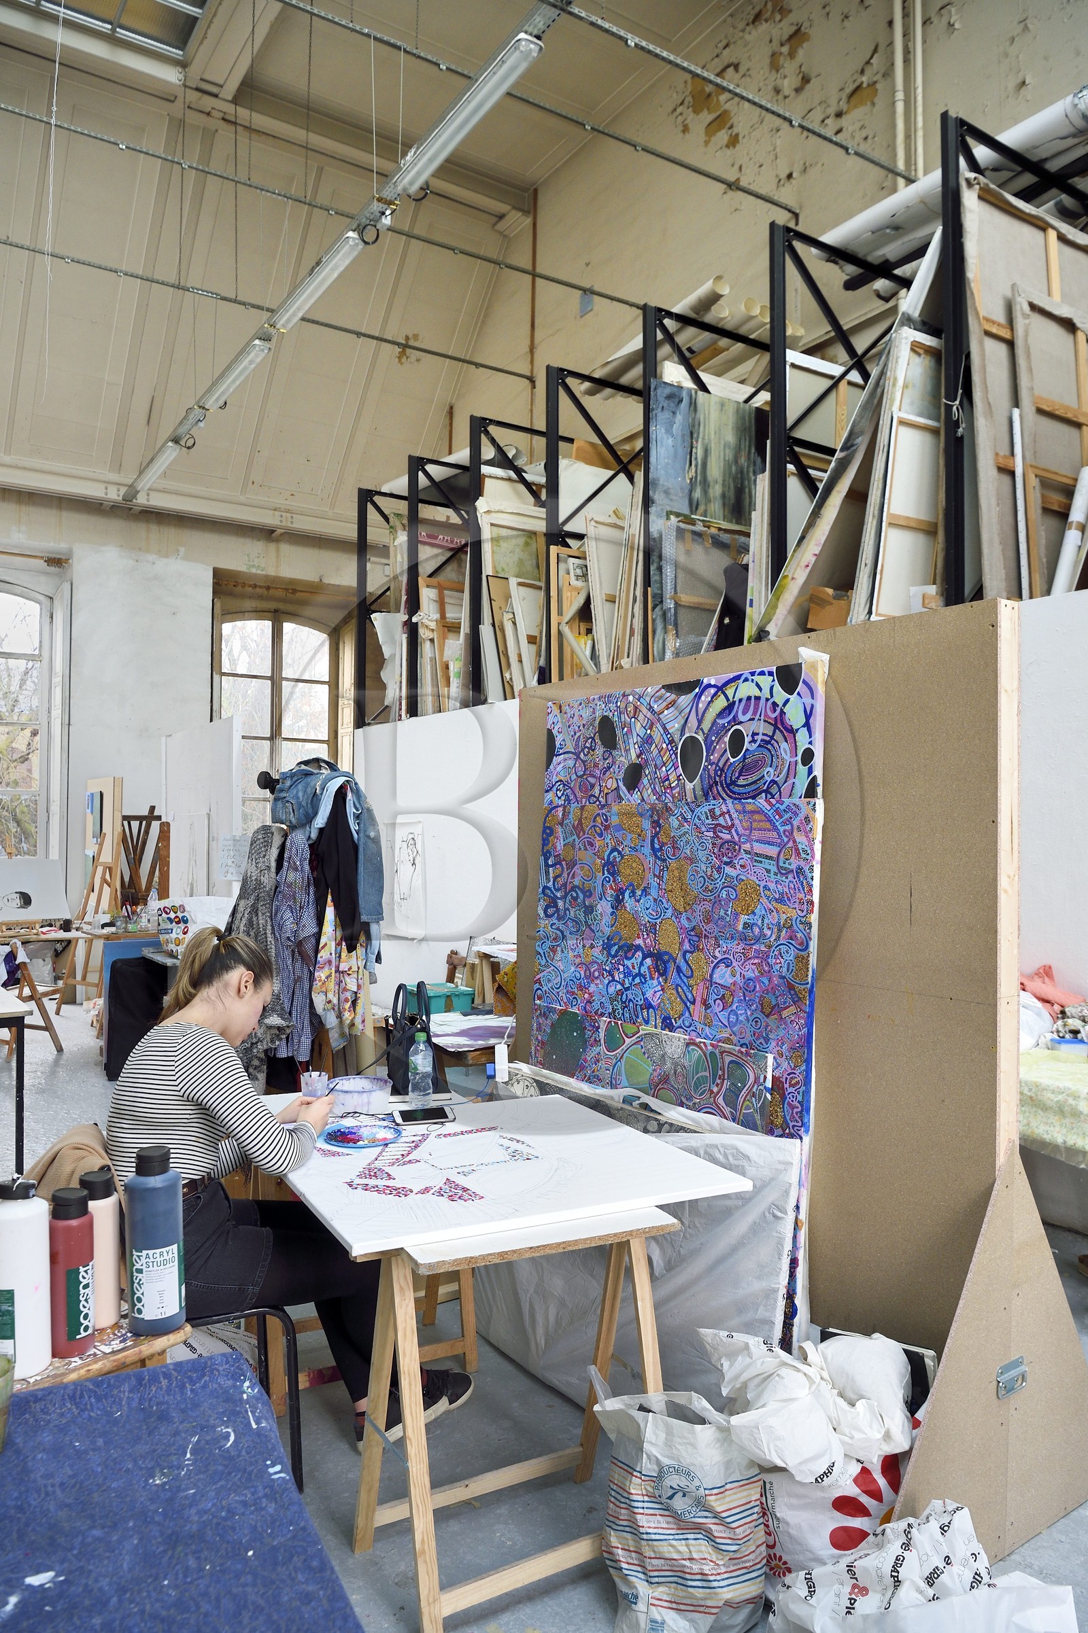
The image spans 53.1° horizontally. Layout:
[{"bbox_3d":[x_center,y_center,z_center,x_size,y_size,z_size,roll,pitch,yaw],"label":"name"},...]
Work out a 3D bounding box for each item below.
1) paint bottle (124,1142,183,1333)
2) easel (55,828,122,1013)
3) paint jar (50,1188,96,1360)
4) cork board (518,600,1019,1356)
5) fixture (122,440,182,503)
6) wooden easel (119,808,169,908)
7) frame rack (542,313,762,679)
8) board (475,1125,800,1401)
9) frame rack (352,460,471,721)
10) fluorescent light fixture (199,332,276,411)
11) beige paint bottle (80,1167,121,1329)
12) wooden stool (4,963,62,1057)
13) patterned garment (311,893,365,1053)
[{"bbox_3d":[-0.598,0.645,1.670,0.083,0.262,0.083,0,0,-25],"label":"paint bottle"},{"bbox_3d":[-3.730,0.920,9.480,0.640,1.560,0.700,0,0,38],"label":"easel"},{"bbox_3d":[-0.689,0.663,1.590,0.059,0.226,0.059,0,0,26],"label":"paint jar"},{"bbox_3d":[0.477,0.570,3.220,0.085,2.080,2.010,0,0,-32],"label":"cork board"},{"bbox_3d":[-3.390,-3.040,9.500,0.150,0.120,1.420,0,0,-33],"label":"fixture"},{"bbox_3d":[-3.140,0.780,8.450,0.550,1.660,0.500,0,0,-27],"label":"wooden easel"},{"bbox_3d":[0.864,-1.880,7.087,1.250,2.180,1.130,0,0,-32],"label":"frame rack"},{"bbox_3d":[0.190,1.242,3.115,0.045,0.885,1.300,11,-6,-35],"label":"board"},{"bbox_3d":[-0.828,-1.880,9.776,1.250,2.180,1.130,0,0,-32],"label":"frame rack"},{"bbox_3d":[-2.050,-2.925,7.200,0.115,0.105,1.210,0,0,-32],"label":"fluorescent light fixture"},{"bbox_3d":[-0.692,0.672,1.690,0.061,0.224,0.061,0,0,-24],"label":"beige paint bottle"},{"bbox_3d":[-3.670,1.320,7.730,0.440,0.740,0.470,0,0,34],"label":"wooden stool"},{"bbox_3d":[-0.770,0.545,4.050,0.220,0.640,0.180,0,0,-11],"label":"patterned garment"}]

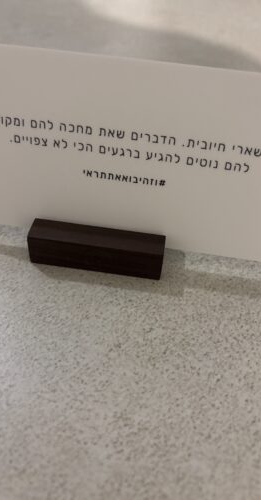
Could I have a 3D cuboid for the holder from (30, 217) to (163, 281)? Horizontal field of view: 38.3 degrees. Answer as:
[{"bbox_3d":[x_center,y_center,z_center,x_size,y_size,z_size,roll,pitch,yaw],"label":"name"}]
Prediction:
[{"bbox_3d":[-0.013,-0.005,0.161,0.054,0.015,0.024,8,45,2],"label":"holder"}]

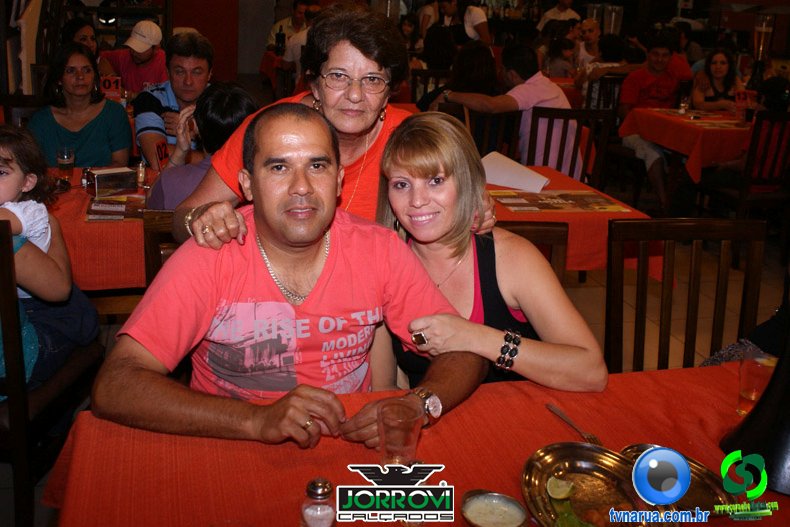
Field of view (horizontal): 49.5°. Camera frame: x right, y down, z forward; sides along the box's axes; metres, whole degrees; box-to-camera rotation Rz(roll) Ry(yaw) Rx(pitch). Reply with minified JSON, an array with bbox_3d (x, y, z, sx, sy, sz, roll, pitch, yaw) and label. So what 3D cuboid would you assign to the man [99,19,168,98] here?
[{"bbox_3d":[-1.435,-0.739,4.962,0.520,1.280,0.680,4,17,5],"label":"man"}]

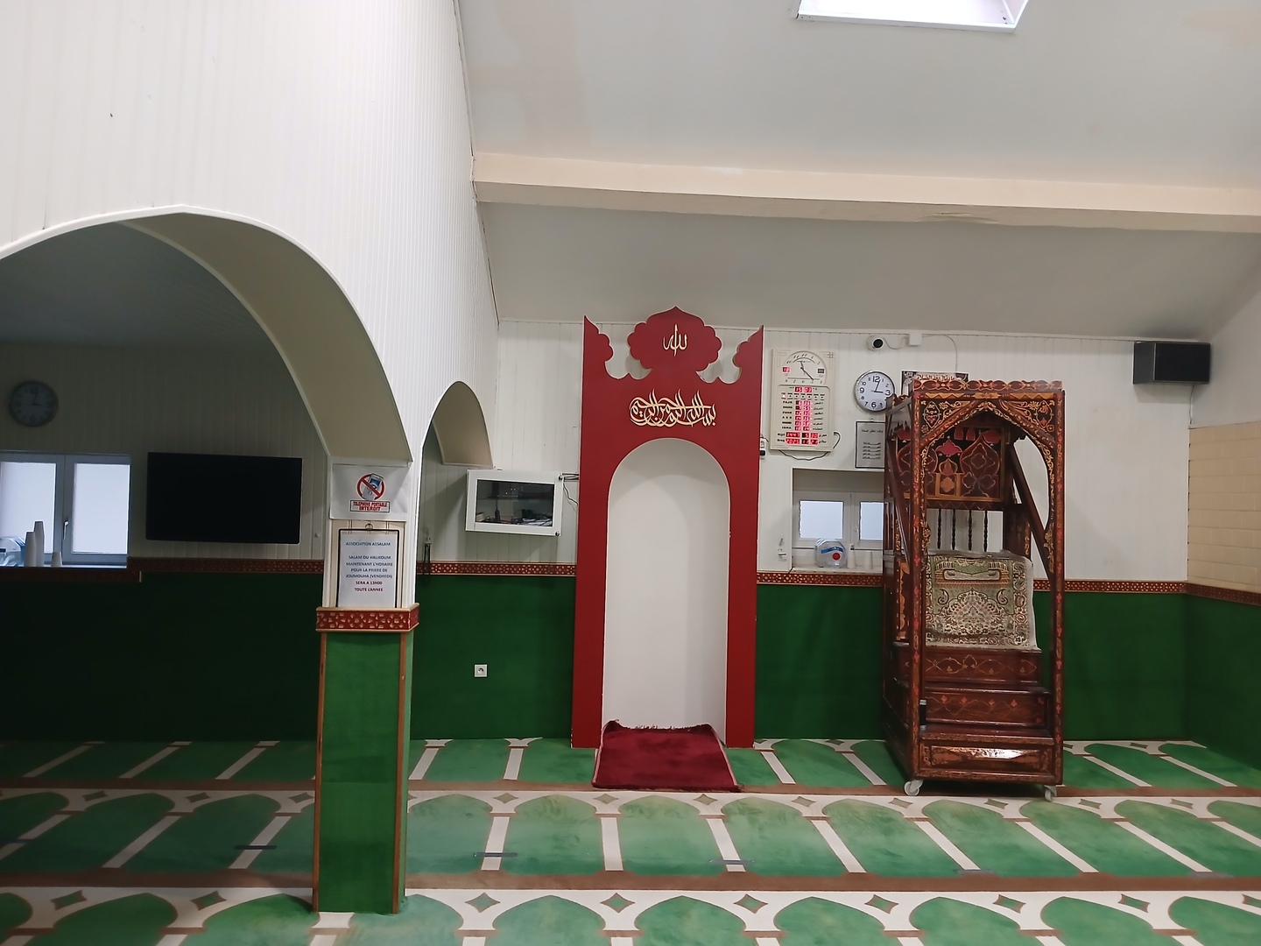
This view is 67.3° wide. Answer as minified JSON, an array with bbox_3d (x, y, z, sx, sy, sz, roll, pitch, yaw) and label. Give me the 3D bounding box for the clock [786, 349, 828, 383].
[{"bbox_3d":[1.177,-0.709,6.339,0.285,0.225,0.050,2,-1,-4],"label":"clock"}]

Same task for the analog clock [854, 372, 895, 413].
[{"bbox_3d":[1.642,-0.545,6.379,0.270,0.270,0.045,2,-1,-4],"label":"analog clock"}]

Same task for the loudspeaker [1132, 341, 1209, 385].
[{"bbox_3d":[3.693,-0.737,6.451,0.384,0.250,0.220,2,-1,-4],"label":"loudspeaker"}]

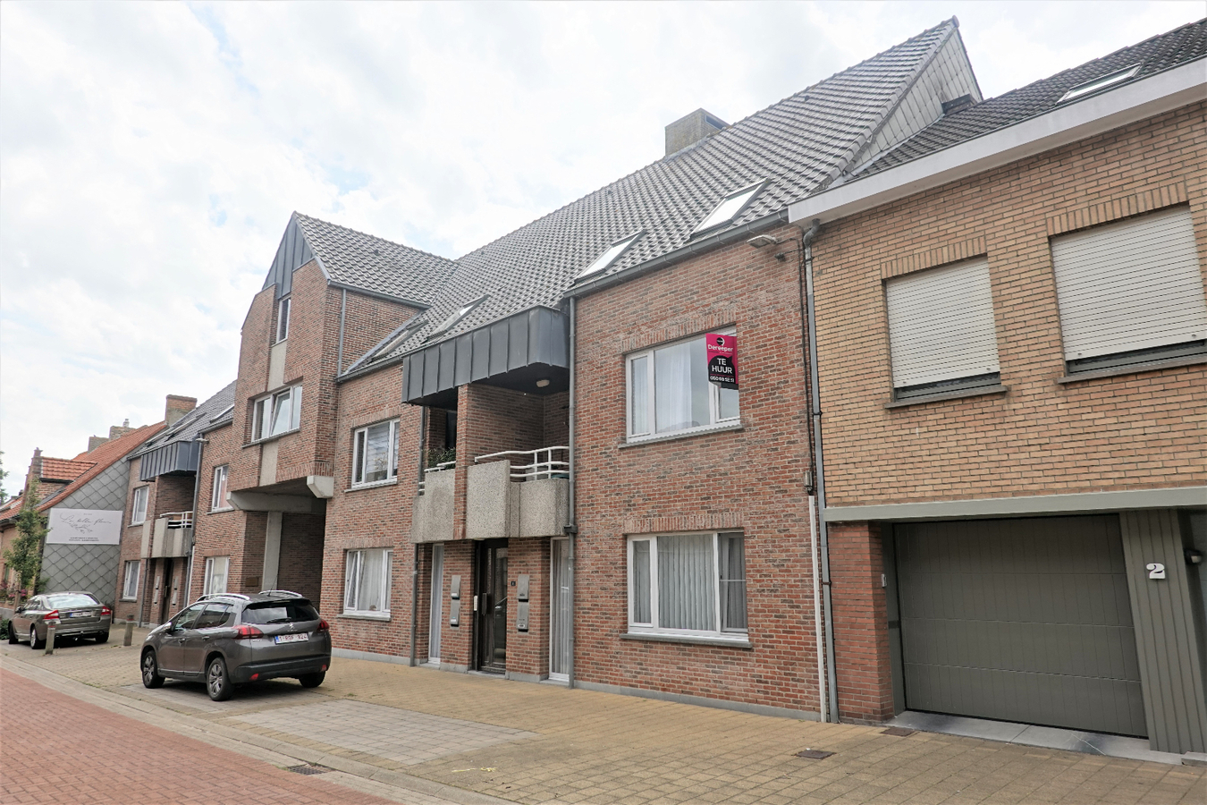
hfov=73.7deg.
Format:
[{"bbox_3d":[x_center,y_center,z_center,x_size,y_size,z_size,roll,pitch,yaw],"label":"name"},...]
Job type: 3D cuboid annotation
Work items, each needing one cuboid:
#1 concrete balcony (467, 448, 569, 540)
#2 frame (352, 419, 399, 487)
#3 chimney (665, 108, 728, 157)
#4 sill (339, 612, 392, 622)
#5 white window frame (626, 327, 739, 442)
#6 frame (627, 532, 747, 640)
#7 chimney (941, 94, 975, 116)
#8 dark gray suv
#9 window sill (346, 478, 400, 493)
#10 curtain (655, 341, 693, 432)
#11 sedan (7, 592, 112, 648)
[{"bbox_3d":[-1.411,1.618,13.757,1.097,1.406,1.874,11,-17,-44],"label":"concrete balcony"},{"bbox_3d":[-5.116,1.195,18.258,0.080,1.426,2.203,11,-17,-44],"label":"frame"},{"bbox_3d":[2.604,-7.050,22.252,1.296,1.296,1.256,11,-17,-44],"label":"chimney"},{"bbox_3d":[-5.173,4.667,17.466,0.160,0.060,2.293,11,-17,-44],"label":"sill"},{"bbox_3d":[1.184,-0.203,12.066,0.080,1.446,2.223,11,-17,-44],"label":"white window frame"},{"bbox_3d":[1.183,2.594,11.499,0.080,1.461,2.243,11,-17,-44],"label":"frame"},{"bbox_3d":[6.950,-5.692,15.639,0.449,0.399,0.528,11,-17,-44],"label":"chimney"},{"bbox_3d":[-6.290,4.040,13.712,4.160,1.550,1.770,-11,-16,40],"label":"dark gray suv"},{"bbox_3d":[-5.206,1.914,18.060,0.160,0.060,2.333,11,-17,-44],"label":"window sill"},{"bbox_3d":[1.090,-0.217,12.412,0.100,1.396,0.738,11,-17,-44],"label":"curtain"},{"bbox_3d":[-16.339,6.500,24.209,4.850,1.480,1.880,-12,-16,43],"label":"sedan"}]

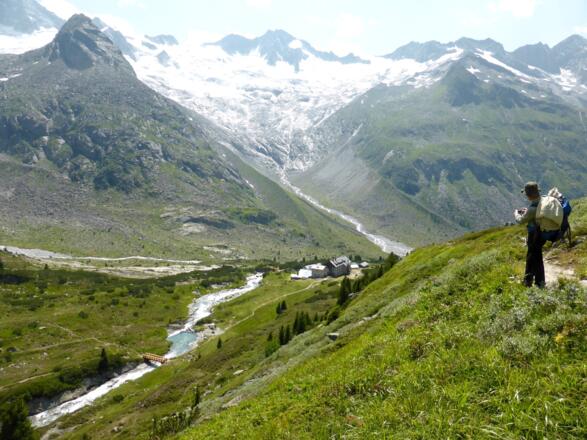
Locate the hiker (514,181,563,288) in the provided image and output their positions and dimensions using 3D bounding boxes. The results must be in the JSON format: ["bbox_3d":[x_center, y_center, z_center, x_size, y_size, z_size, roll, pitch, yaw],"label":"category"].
[{"bbox_3d":[3.880,0.240,6.710,0.600,1.730,0.550,7,11,41],"label":"hiker"}]

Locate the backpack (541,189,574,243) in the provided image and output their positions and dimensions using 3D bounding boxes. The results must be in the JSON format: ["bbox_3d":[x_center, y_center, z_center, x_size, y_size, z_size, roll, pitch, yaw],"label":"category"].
[{"bbox_3d":[4.090,-0.050,6.570,0.370,0.800,0.420,7,11,41],"label":"backpack"}]

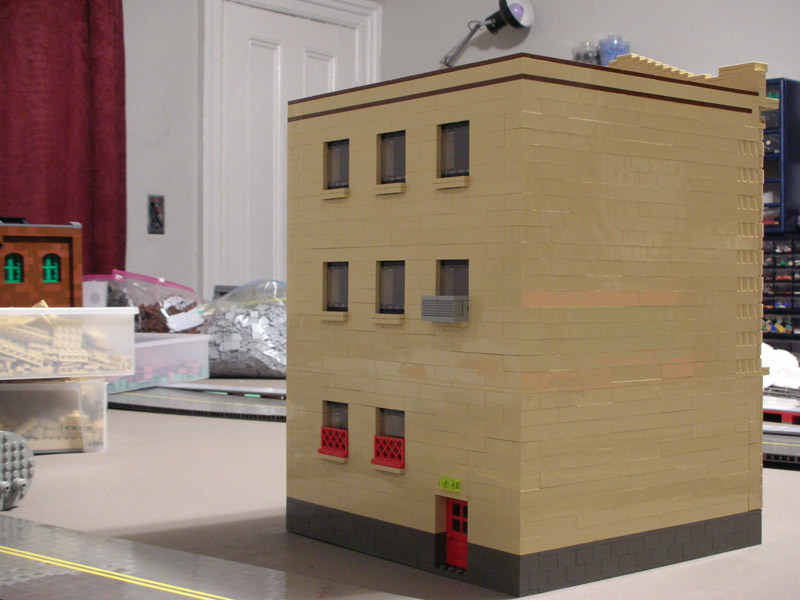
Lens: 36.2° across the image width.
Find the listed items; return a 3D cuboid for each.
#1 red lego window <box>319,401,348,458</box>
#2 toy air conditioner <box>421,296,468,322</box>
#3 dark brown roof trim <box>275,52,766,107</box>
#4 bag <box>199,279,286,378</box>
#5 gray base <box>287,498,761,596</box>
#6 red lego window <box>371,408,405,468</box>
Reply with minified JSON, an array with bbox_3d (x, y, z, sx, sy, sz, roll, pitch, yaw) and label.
[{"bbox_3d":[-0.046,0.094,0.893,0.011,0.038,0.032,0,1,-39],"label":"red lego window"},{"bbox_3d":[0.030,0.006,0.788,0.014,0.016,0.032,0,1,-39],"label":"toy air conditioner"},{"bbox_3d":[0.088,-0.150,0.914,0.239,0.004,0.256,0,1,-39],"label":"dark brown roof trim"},{"bbox_3d":[-0.229,0.049,2.220,0.240,0.176,0.170,0,1,0],"label":"bag"},{"bbox_3d":[0.089,0.166,0.920,0.247,0.026,0.256,0,1,-39],"label":"gray base"},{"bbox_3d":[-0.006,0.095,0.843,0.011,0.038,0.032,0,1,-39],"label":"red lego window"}]

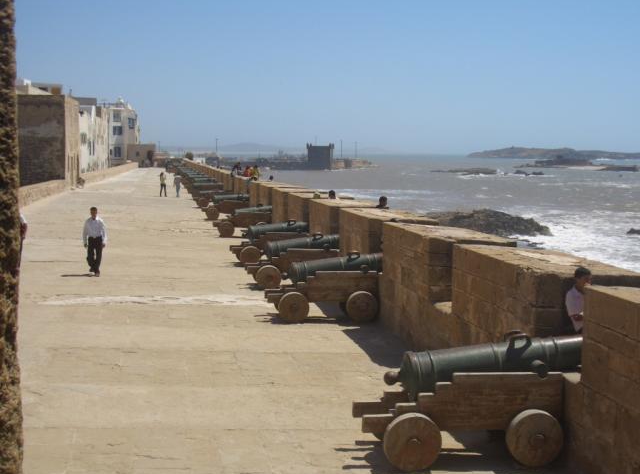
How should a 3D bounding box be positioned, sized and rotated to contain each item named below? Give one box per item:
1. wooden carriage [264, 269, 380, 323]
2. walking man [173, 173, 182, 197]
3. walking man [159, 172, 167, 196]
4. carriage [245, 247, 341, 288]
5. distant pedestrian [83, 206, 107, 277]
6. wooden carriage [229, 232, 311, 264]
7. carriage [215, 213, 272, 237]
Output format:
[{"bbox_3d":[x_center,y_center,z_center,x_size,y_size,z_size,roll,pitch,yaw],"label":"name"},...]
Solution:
[{"bbox_3d":[-0.002,1.071,17.025,2.000,0.880,1.050,-1,5,-8],"label":"wooden carriage"},{"bbox_3d":[-9.928,-3.612,63.033,0.520,1.700,0.350,-1,5,-6],"label":"walking man"},{"bbox_3d":[-10.903,-3.612,63.033,0.450,1.700,0.470,-4,7,-37],"label":"walking man"},{"bbox_3d":[-0.681,0.706,21.754,2.150,0.910,0.960,0,5,-9],"label":"carriage"},{"bbox_3d":[-5.654,0.119,22.683,0.550,1.730,0.380,-1,5,-11],"label":"distant pedestrian"},{"bbox_3d":[-1.451,0.269,25.661,2.000,0.880,1.050,-1,5,-8],"label":"wooden carriage"},{"bbox_3d":[-2.939,-0.475,33.674,2.000,0.880,1.050,-1,5,-8],"label":"carriage"}]

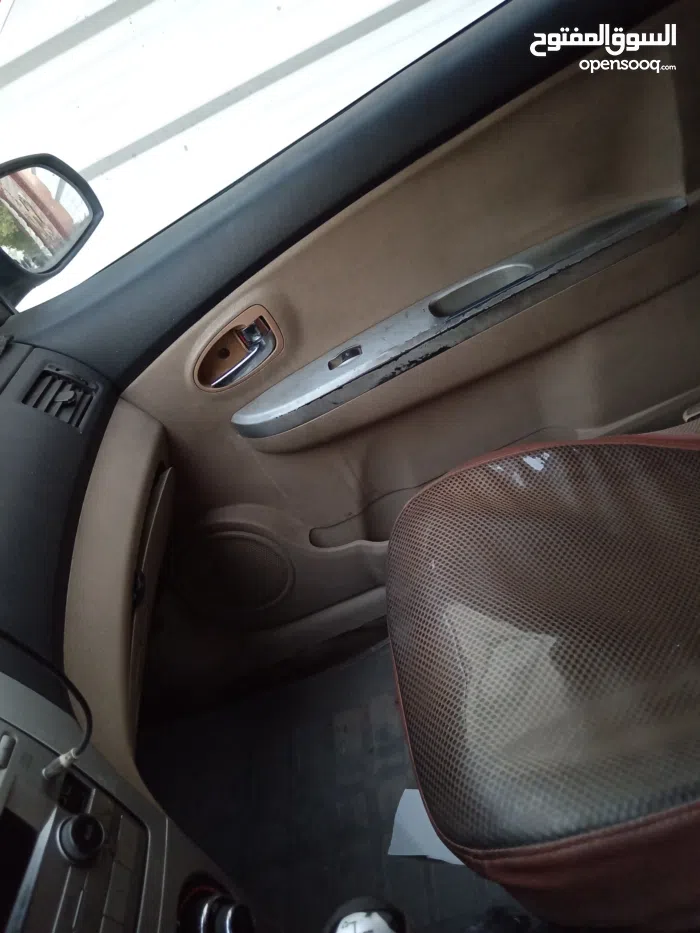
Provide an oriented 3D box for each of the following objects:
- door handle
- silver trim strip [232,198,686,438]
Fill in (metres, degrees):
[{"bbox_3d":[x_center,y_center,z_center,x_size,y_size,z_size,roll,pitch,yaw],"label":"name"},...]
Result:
[{"bbox_3d":[-0.132,-0.133,0.900,0.090,0.052,0.033,-31,31,19],"label":"door handle"},{"bbox_3d":[0.107,-0.166,0.837,0.565,0.055,0.062,-24,33,14],"label":"silver trim strip"}]

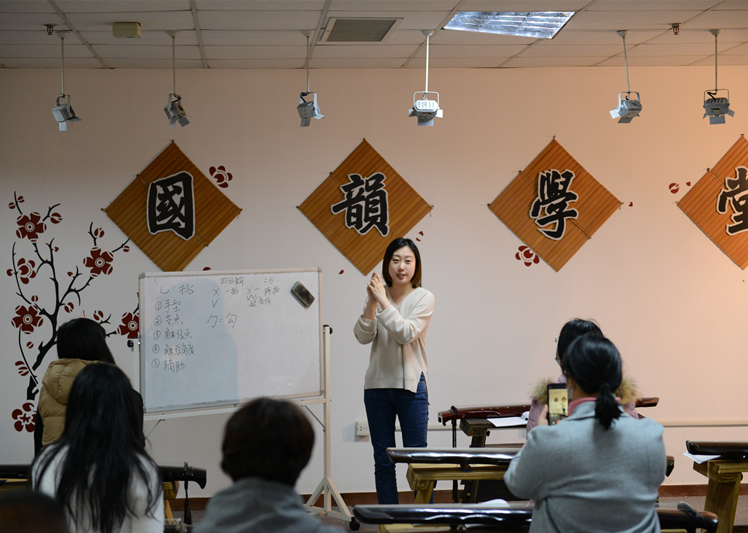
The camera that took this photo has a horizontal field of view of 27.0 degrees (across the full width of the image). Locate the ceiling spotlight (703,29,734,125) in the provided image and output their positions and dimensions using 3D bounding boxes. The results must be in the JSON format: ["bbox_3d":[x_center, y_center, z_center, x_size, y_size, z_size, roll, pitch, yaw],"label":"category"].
[{"bbox_3d":[1.784,-0.976,8.053,0.170,0.482,0.180,-1,1,4],"label":"ceiling spotlight"}]

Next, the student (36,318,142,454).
[{"bbox_3d":[-1.330,0.882,7.380,0.490,1.290,0.750,-1,1,5],"label":"student"}]

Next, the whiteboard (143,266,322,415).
[{"bbox_3d":[-0.755,0.385,8.455,1.200,0.735,0.028,-2,1,-41],"label":"whiteboard"}]

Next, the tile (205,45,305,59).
[{"bbox_3d":[-0.654,-1.204,8.655,0.595,0.020,0.595,-1,1,-5],"label":"tile"}]

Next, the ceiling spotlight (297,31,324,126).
[{"bbox_3d":[-0.320,-0.944,7.833,0.170,0.479,0.170,0,1,45],"label":"ceiling spotlight"}]

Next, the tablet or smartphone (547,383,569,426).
[{"bbox_3d":[0.612,0.460,5.150,0.072,0.146,0.009,-3,1,-17],"label":"tablet or smartphone"}]

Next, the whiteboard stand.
[{"bbox_3d":[-0.265,0.915,8.877,0.070,1.159,0.500,-2,1,-41],"label":"whiteboard stand"}]

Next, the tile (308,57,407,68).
[{"bbox_3d":[-0.104,-1.219,9.272,0.598,0.018,0.540,-1,1,-5],"label":"tile"}]

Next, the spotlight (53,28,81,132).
[{"bbox_3d":[-1.544,-0.920,7.772,0.140,0.495,0.150,0,1,44],"label":"spotlight"}]

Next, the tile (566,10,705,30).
[{"bbox_3d":[1.244,-1.210,7.611,0.598,0.018,0.598,-1,1,-5],"label":"tile"}]

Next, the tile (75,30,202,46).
[{"bbox_3d":[-1.199,-1.185,7.997,0.595,0.020,0.595,-1,1,-5],"label":"tile"}]

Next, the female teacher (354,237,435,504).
[{"bbox_3d":[0.111,0.682,8.065,0.430,1.655,0.360,0,1,21],"label":"female teacher"}]

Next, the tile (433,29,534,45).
[{"bbox_3d":[0.595,-1.213,8.161,0.600,0.020,0.612,-1,1,-5],"label":"tile"}]

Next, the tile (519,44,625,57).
[{"bbox_3d":[1.141,-1.228,8.806,0.598,0.018,0.598,-1,1,-5],"label":"tile"}]

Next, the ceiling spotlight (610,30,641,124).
[{"bbox_3d":[1.298,-0.974,8.013,0.140,0.468,0.120,-1,1,-29],"label":"ceiling spotlight"}]

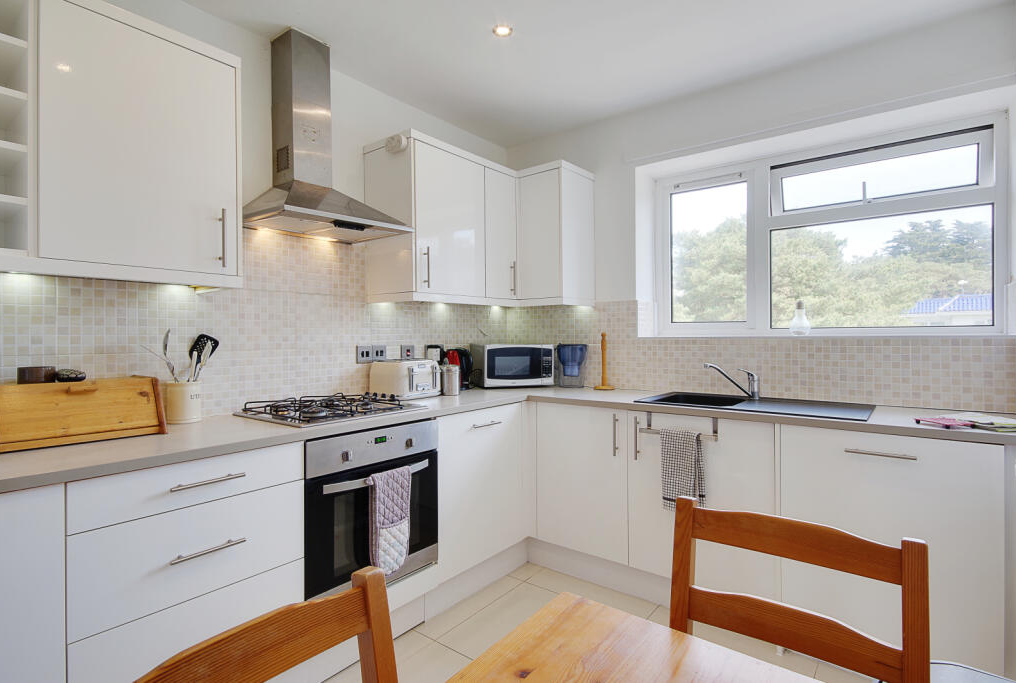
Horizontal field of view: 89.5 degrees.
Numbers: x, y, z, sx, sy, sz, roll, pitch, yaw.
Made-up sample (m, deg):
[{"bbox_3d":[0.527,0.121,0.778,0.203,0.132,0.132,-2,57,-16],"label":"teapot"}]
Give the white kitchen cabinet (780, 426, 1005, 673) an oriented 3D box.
[{"bbox_3d":[1.443,0.657,1.959,0.604,0.715,0.575,0,0,38],"label":"white kitchen cabinet"}]

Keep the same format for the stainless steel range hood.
[{"bbox_3d":[-0.762,-0.866,2.128,0.480,0.827,0.595,0,0,38],"label":"stainless steel range hood"}]

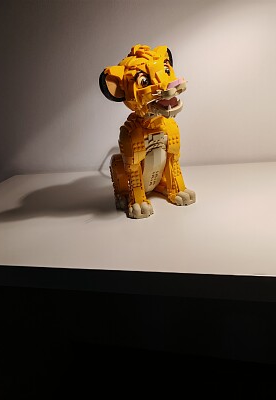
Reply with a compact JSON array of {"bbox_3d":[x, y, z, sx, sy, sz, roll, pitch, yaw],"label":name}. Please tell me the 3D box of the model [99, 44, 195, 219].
[{"bbox_3d":[0.007,-0.143,0.604,0.174,0.298,0.193,-16,22,-25],"label":"model"}]

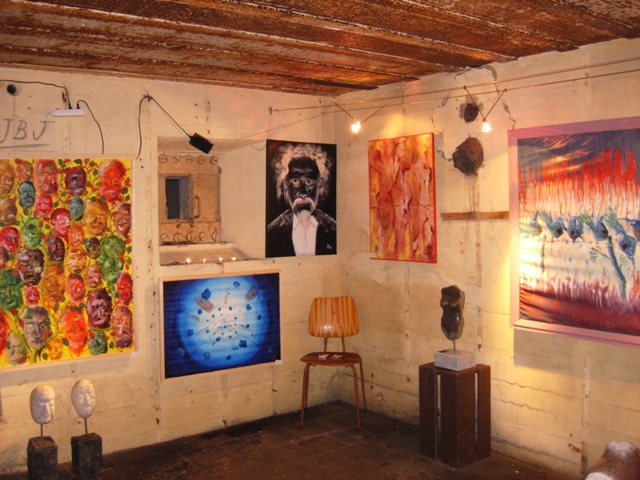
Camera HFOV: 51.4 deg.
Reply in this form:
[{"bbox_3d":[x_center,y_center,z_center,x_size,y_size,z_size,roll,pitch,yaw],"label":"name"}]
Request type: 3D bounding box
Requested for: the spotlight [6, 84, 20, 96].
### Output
[{"bbox_3d":[-1.610,-0.784,3.491,0.060,0.058,0.050,-3,3,-37],"label":"spotlight"}]

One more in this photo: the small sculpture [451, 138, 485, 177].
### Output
[{"bbox_3d":[0.852,-0.479,3.821,0.110,0.210,0.155,-3,3,-37],"label":"small sculpture"}]

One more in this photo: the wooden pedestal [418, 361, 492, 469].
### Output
[{"bbox_3d":[0.774,0.983,3.819,0.283,0.520,0.283,-3,3,-39],"label":"wooden pedestal"}]

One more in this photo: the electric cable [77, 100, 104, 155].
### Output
[{"bbox_3d":[-1.293,-0.634,3.751,0.155,0.300,0.030,-3,3,-37],"label":"electric cable"}]

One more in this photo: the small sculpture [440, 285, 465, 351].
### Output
[{"bbox_3d":[0.756,0.443,3.800,0.125,0.370,0.105,1,3,27],"label":"small sculpture"}]

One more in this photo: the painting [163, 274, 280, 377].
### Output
[{"bbox_3d":[-0.621,0.535,4.313,0.865,0.625,0.030,-3,3,-37],"label":"painting"}]

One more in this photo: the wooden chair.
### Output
[{"bbox_3d":[0.096,0.816,4.513,0.430,0.810,0.460,0,3,7],"label":"wooden chair"}]

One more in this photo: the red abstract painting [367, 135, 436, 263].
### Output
[{"bbox_3d":[0.528,-0.265,4.326,0.030,0.795,0.590,-3,3,-37],"label":"red abstract painting"}]

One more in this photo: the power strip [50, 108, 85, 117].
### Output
[{"bbox_3d":[-1.393,-0.702,3.673,0.180,0.042,0.040,-3,3,-37],"label":"power strip"}]

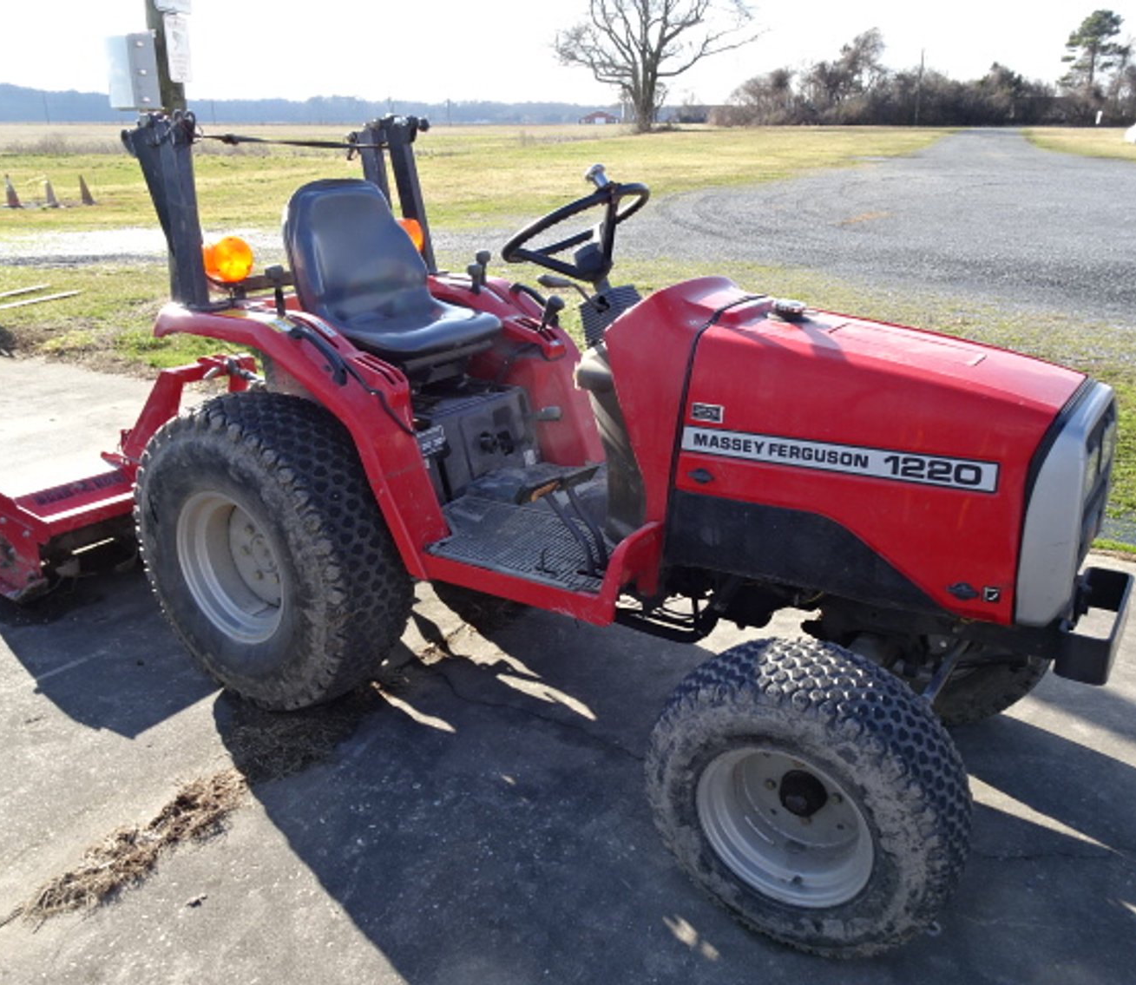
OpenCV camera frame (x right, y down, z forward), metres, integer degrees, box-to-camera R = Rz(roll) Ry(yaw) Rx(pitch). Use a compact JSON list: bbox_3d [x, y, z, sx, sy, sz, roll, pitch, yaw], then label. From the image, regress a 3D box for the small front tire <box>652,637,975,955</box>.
[{"bbox_3d":[0.448,0.577,1.806,0.585,0.580,0.235,14,25,31],"label":"small front tire"}]

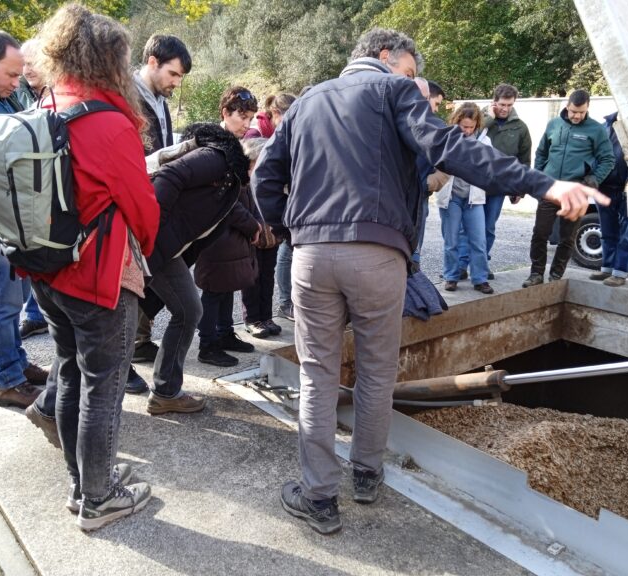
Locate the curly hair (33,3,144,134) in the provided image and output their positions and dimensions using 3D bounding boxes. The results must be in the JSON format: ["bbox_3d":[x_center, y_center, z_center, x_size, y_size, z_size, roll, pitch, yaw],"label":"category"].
[{"bbox_3d":[-0.687,-0.668,1.917,0.300,0.410,0.310,14,18,41],"label":"curly hair"}]

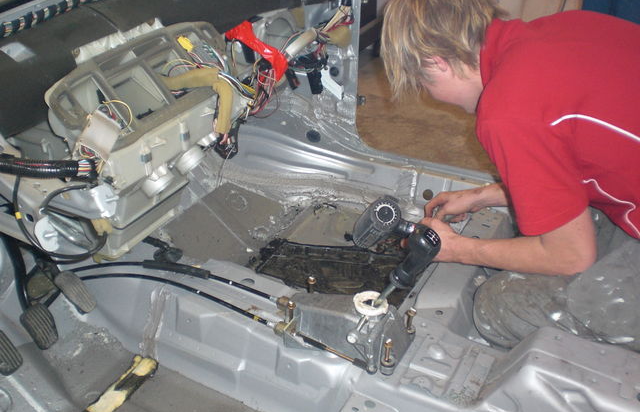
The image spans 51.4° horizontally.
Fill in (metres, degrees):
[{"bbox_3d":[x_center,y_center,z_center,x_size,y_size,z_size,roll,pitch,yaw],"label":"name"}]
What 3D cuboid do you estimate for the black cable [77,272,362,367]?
[{"bbox_3d":[-0.194,0.189,1.227,0.632,0.039,0.056,11,28,24],"label":"black cable"}]

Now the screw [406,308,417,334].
[{"bbox_3d":[0.158,0.200,1.150,0.016,0.044,0.016,-1,25,0],"label":"screw"}]

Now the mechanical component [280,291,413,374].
[{"bbox_3d":[0.048,0.184,1.150,0.200,0.100,0.125,15,29,30],"label":"mechanical component"}]

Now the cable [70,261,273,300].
[{"bbox_3d":[-0.295,0.142,1.326,0.448,0.024,0.052,7,26,17],"label":"cable"}]

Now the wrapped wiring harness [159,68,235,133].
[{"bbox_3d":[-0.249,-0.212,1.340,0.120,0.130,0.100,15,29,30],"label":"wrapped wiring harness"}]

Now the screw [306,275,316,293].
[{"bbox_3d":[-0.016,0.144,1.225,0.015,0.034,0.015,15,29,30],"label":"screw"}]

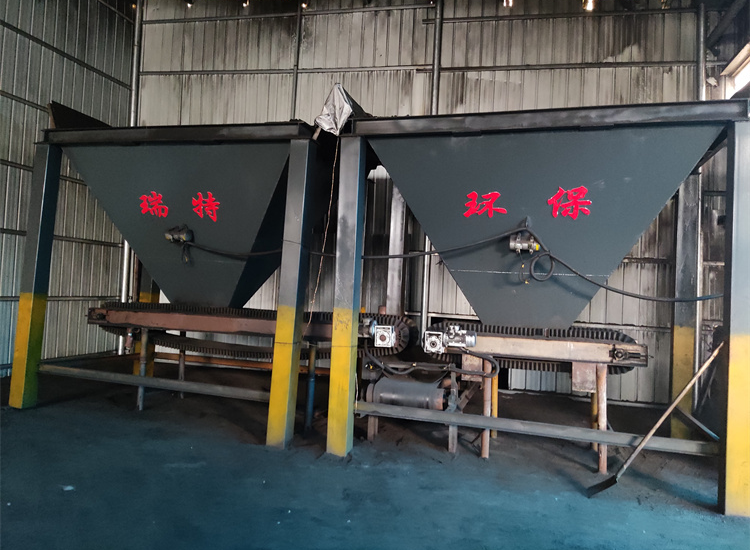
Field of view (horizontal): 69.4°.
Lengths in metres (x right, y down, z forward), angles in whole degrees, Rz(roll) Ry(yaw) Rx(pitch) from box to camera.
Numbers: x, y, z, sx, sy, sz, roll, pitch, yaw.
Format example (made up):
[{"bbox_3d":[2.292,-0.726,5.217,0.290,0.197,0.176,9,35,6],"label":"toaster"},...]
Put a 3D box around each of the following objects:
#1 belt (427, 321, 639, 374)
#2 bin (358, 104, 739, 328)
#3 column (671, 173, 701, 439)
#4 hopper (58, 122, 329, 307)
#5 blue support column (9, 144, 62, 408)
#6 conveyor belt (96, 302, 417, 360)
[{"bbox_3d":[1.588,0.691,5.453,1.997,0.426,0.874,2,-2,19],"label":"belt"},{"bbox_3d":[1.609,-0.397,5.600,3.338,1.840,2.115,2,-2,19],"label":"bin"},{"bbox_3d":[3.414,0.372,5.990,0.193,2.891,0.193,2,-2,19],"label":"column"},{"bbox_3d":[-2.005,-0.549,6.730,3.256,1.847,2.115,3,-3,16],"label":"hopper"},{"bbox_3d":[-3.873,-0.007,6.210,0.193,2.964,0.193,3,-3,16],"label":"blue support column"},{"bbox_3d":[-1.447,0.640,6.402,3.931,0.447,0.863,3,-3,16],"label":"conveyor belt"}]

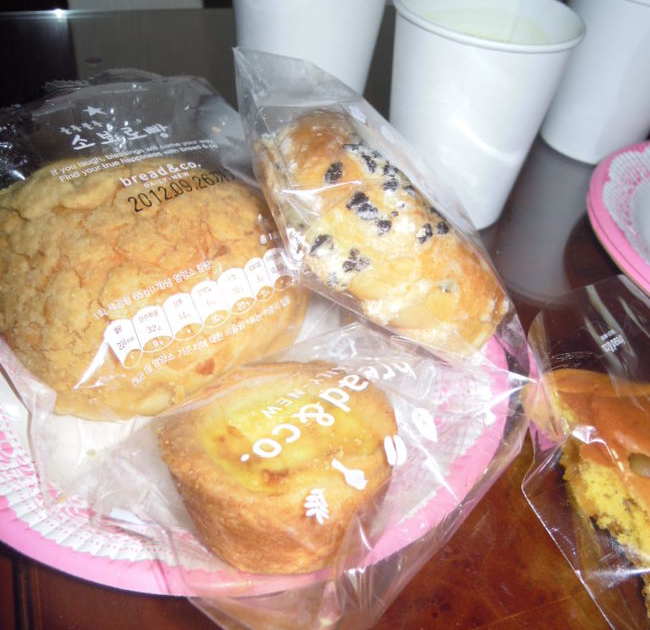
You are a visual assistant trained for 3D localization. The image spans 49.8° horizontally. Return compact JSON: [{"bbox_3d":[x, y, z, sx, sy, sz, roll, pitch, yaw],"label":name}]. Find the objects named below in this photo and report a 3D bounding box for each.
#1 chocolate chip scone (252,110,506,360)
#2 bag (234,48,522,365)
[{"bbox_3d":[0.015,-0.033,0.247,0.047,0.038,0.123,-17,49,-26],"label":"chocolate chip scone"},{"bbox_3d":[0.014,-0.041,0.251,0.057,0.043,0.160,-17,49,-26],"label":"bag"}]

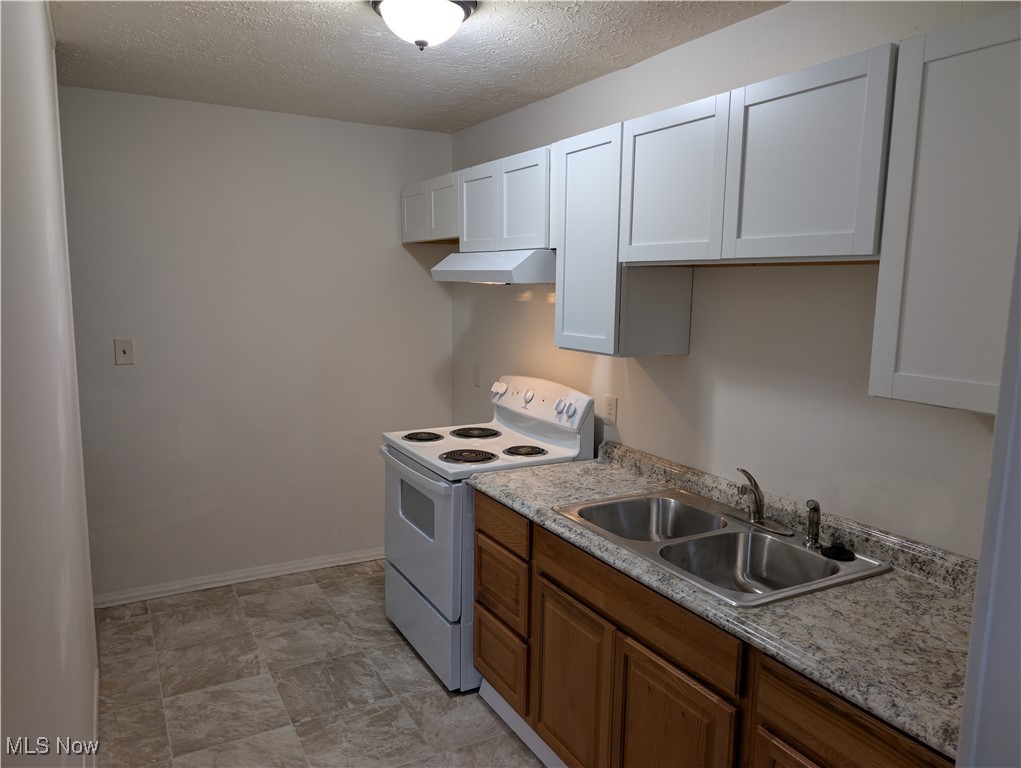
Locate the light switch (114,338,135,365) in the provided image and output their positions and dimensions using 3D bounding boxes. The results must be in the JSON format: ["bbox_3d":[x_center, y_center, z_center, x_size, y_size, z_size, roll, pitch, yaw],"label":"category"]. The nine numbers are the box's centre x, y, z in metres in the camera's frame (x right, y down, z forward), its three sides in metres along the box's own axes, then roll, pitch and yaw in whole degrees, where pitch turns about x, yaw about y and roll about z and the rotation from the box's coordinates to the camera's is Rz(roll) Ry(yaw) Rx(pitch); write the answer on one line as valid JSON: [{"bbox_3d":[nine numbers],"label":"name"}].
[{"bbox_3d":[-1.846,-0.154,3.391,0.076,0.120,0.010,-4,9,-29],"label":"light switch"}]

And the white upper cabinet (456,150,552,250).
[{"bbox_3d":[0.097,-0.752,3.054,0.330,0.375,0.775,-4,9,-29],"label":"white upper cabinet"}]

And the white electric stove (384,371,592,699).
[{"bbox_3d":[-0.135,0.591,3.196,0.700,1.185,0.760,-4,9,-29],"label":"white electric stove"}]

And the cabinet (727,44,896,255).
[{"bbox_3d":[0.832,-0.529,1.781,0.330,0.448,0.452,-4,9,-29],"label":"cabinet"}]

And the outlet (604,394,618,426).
[{"bbox_3d":[0.417,0.109,2.924,0.008,0.118,0.075,-4,9,-29],"label":"outlet"}]

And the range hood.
[{"bbox_3d":[0.032,-0.499,3.058,0.472,0.129,0.770,-4,9,-29],"label":"range hood"}]

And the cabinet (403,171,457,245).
[{"bbox_3d":[-0.279,-0.894,3.703,0.330,0.300,0.750,-4,9,-29],"label":"cabinet"}]

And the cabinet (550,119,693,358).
[{"bbox_3d":[0.400,-0.491,2.551,0.330,0.753,0.387,-4,9,-29],"label":"cabinet"}]

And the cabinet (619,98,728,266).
[{"bbox_3d":[0.609,-0.588,2.167,0.330,0.448,0.448,-4,9,-29],"label":"cabinet"}]

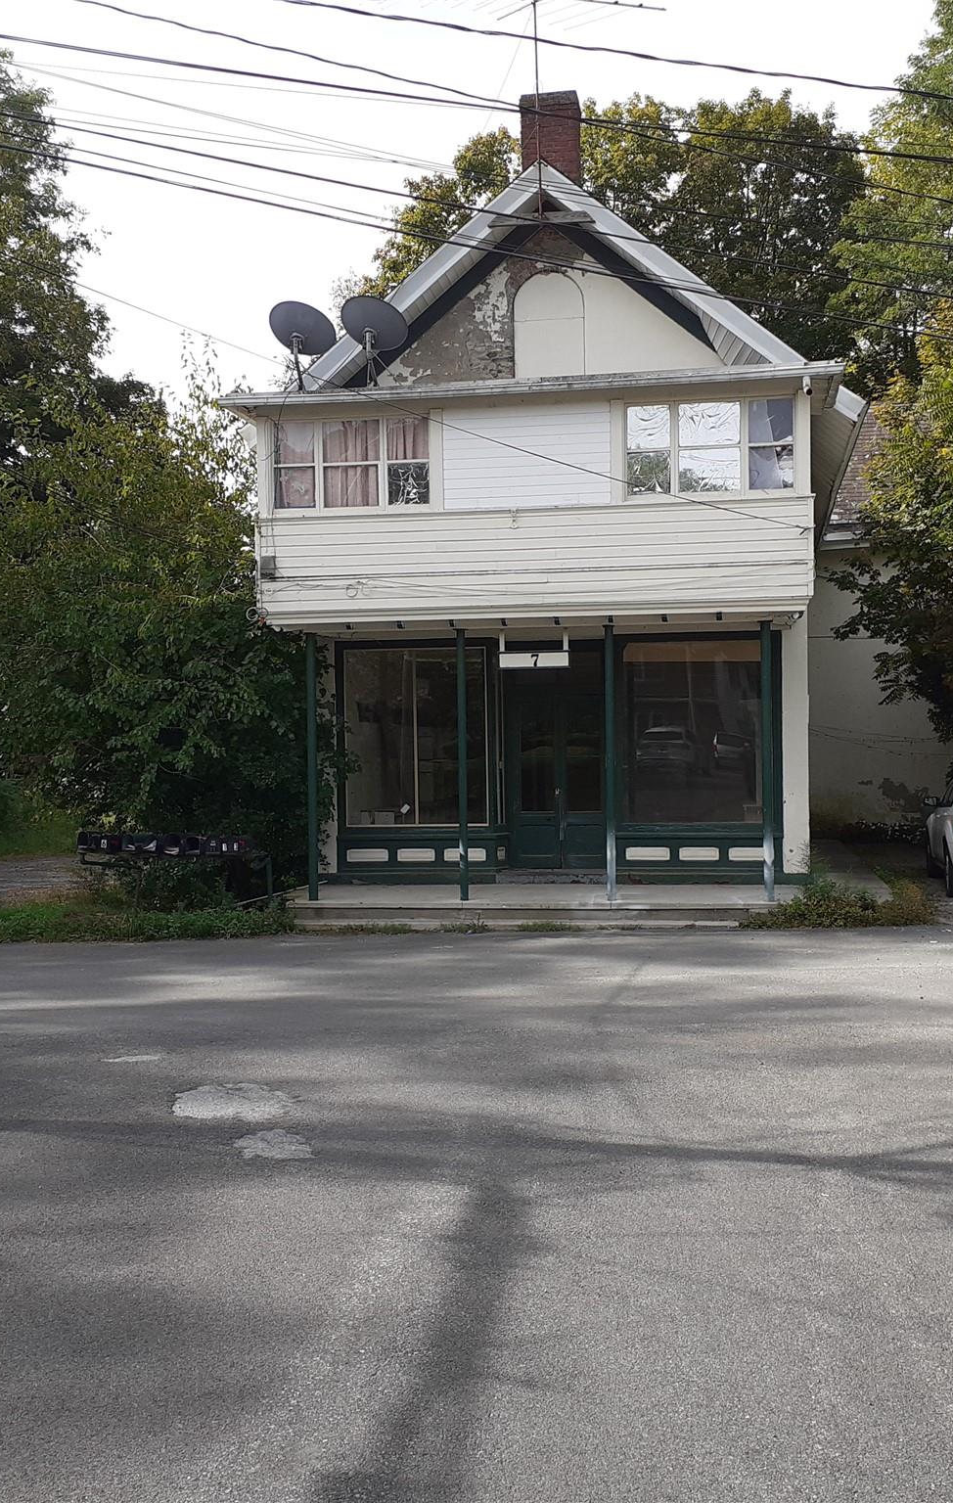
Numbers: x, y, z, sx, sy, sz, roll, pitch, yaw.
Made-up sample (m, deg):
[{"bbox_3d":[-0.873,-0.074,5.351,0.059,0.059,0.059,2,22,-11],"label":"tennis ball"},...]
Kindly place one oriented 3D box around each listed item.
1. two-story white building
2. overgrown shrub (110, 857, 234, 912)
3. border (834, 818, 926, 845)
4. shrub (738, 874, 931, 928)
[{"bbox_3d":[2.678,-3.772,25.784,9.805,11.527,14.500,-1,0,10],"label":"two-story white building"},{"bbox_3d":[-4.038,1.836,20.809,1.600,0.740,1.200,-1,0,10],"label":"overgrown shrub"},{"bbox_3d":[8.337,1.650,32.308,2.100,0.480,0.600,-1,0,10],"label":"border"},{"bbox_3d":[4.266,1.721,18.308,2.250,0.580,1.100,-1,0,10],"label":"shrub"}]

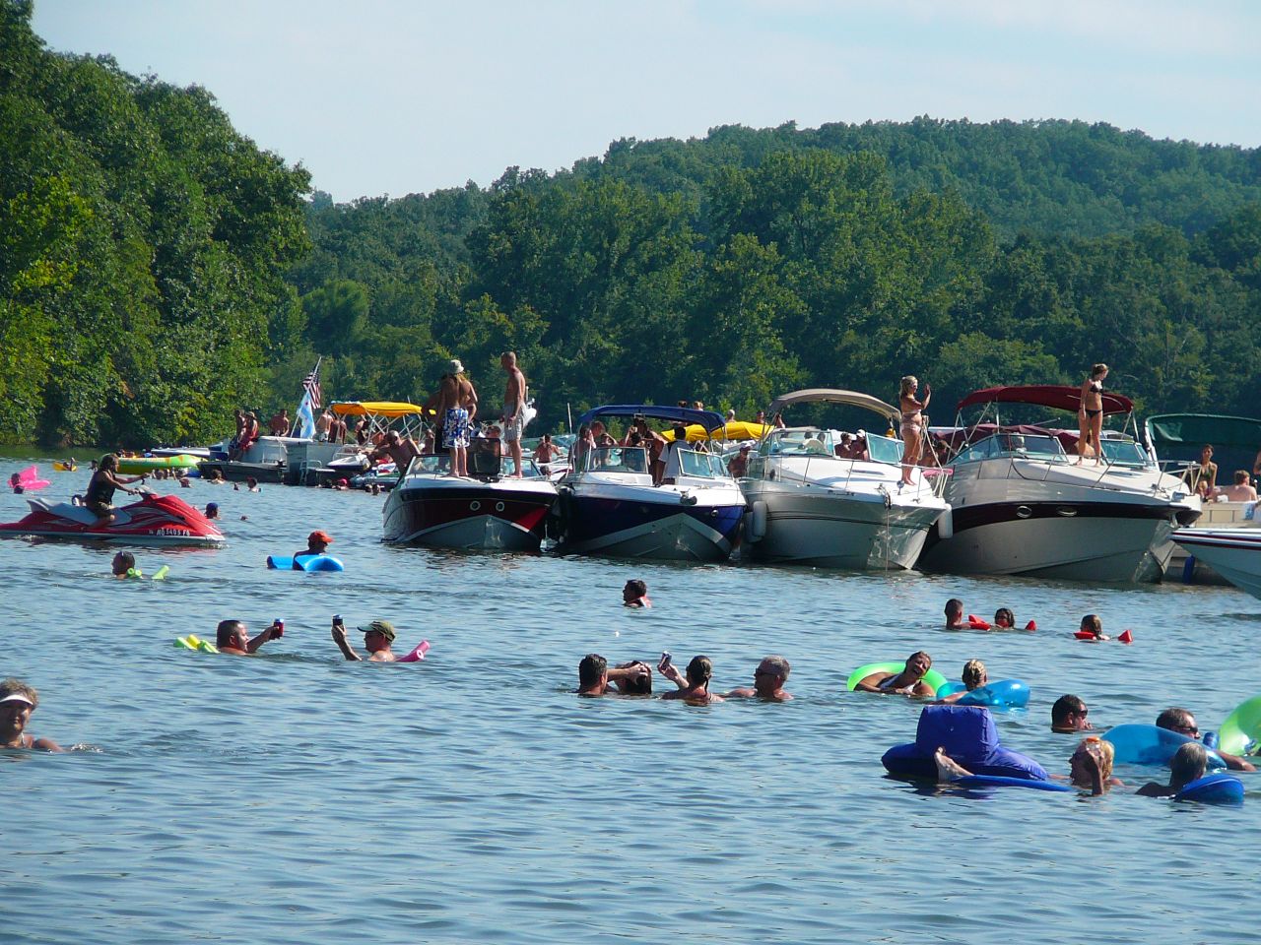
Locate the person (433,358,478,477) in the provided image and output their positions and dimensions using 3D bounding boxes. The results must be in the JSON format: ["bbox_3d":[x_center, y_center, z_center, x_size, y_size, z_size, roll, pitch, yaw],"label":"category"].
[{"bbox_3d":[-2.608,-0.823,125.500,0.550,1.740,0.360,3,0,0],"label":"person"}]

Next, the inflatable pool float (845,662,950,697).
[{"bbox_3d":[1.901,1.471,59.300,0.760,0.240,0.760,3,0,0],"label":"inflatable pool float"}]

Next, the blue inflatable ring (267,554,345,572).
[{"bbox_3d":[-3.751,1.042,96.400,0.910,0.200,0.900,3,0,0],"label":"blue inflatable ring"}]

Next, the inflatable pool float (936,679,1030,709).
[{"bbox_3d":[2.434,1.531,57.500,0.720,0.210,0.720,3,0,0],"label":"inflatable pool float"}]

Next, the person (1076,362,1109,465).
[{"bbox_3d":[7.137,-0.899,129.000,0.470,1.580,0.380,3,0,-33],"label":"person"}]

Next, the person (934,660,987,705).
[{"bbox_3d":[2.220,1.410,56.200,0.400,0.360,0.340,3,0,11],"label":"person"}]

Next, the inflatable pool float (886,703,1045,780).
[{"bbox_3d":[1.823,1.468,45.200,0.910,0.400,0.850,3,0,11],"label":"inflatable pool float"}]

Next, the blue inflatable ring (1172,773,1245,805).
[{"bbox_3d":[3.082,1.690,44.500,0.400,0.190,0.450,3,0,0],"label":"blue inflatable ring"}]

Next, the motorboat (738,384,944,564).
[{"bbox_3d":[2.922,0.118,124.950,2.600,2.750,7.700,3,0,-13],"label":"motorboat"}]

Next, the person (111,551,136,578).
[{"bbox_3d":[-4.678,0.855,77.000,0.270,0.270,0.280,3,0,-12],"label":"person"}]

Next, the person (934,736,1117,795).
[{"bbox_3d":[2.134,1.602,45.000,1.050,0.380,0.480,3,0,-3],"label":"person"}]

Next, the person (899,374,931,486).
[{"bbox_3d":[4.242,-0.632,124.500,0.450,1.640,0.450,3,0,16],"label":"person"}]

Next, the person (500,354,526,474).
[{"bbox_3d":[-1.764,-0.874,125.500,0.420,1.860,0.480,3,0,9],"label":"person"}]

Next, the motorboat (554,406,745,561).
[{"bbox_3d":[0.214,0.190,125.345,2.550,2.350,7.200,3,0,-10],"label":"motorboat"}]

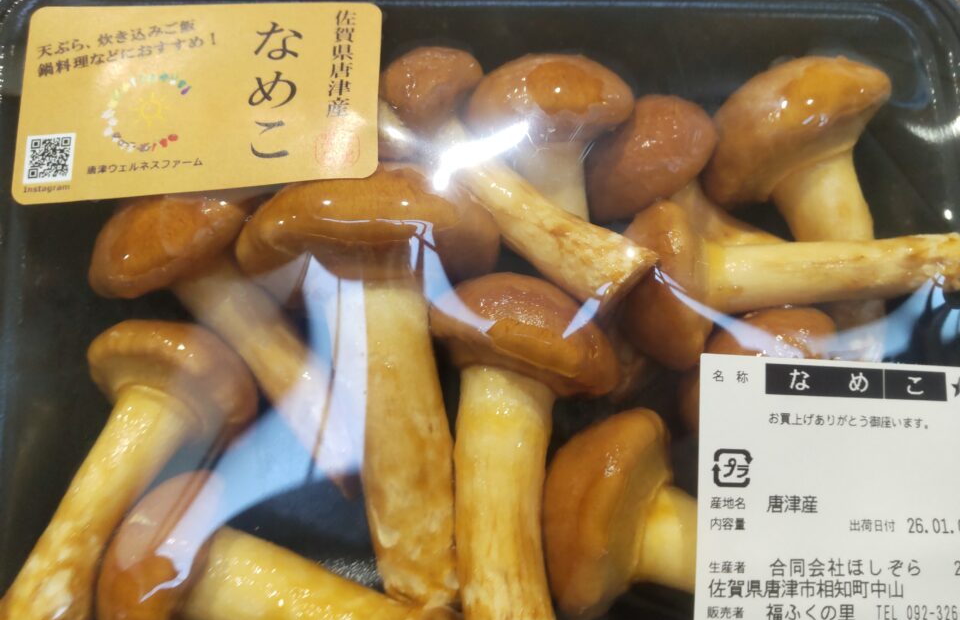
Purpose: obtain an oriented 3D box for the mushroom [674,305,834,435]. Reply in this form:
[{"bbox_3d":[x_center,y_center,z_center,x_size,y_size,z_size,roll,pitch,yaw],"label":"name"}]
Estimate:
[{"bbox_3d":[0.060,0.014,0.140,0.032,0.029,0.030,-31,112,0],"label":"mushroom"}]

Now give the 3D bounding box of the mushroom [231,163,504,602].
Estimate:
[{"bbox_3d":[-0.017,0.016,0.125,0.047,0.040,0.081,-9,94,-9],"label":"mushroom"}]

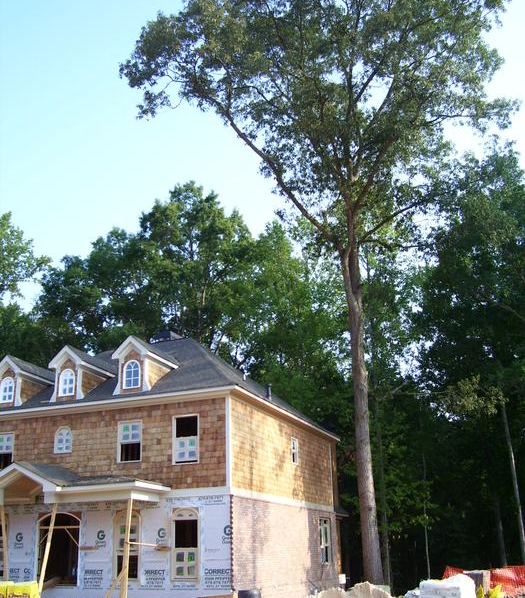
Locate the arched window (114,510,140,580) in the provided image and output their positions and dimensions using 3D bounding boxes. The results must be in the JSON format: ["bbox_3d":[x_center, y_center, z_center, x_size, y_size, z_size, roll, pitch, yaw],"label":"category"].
[{"bbox_3d":[-4.261,7.802,21.783,0.900,2.104,0.130,-9,-22,20],"label":"arched window"}]

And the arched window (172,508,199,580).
[{"bbox_3d":[-2.338,7.528,21.069,0.900,2.086,0.130,-9,-22,20],"label":"arched window"}]

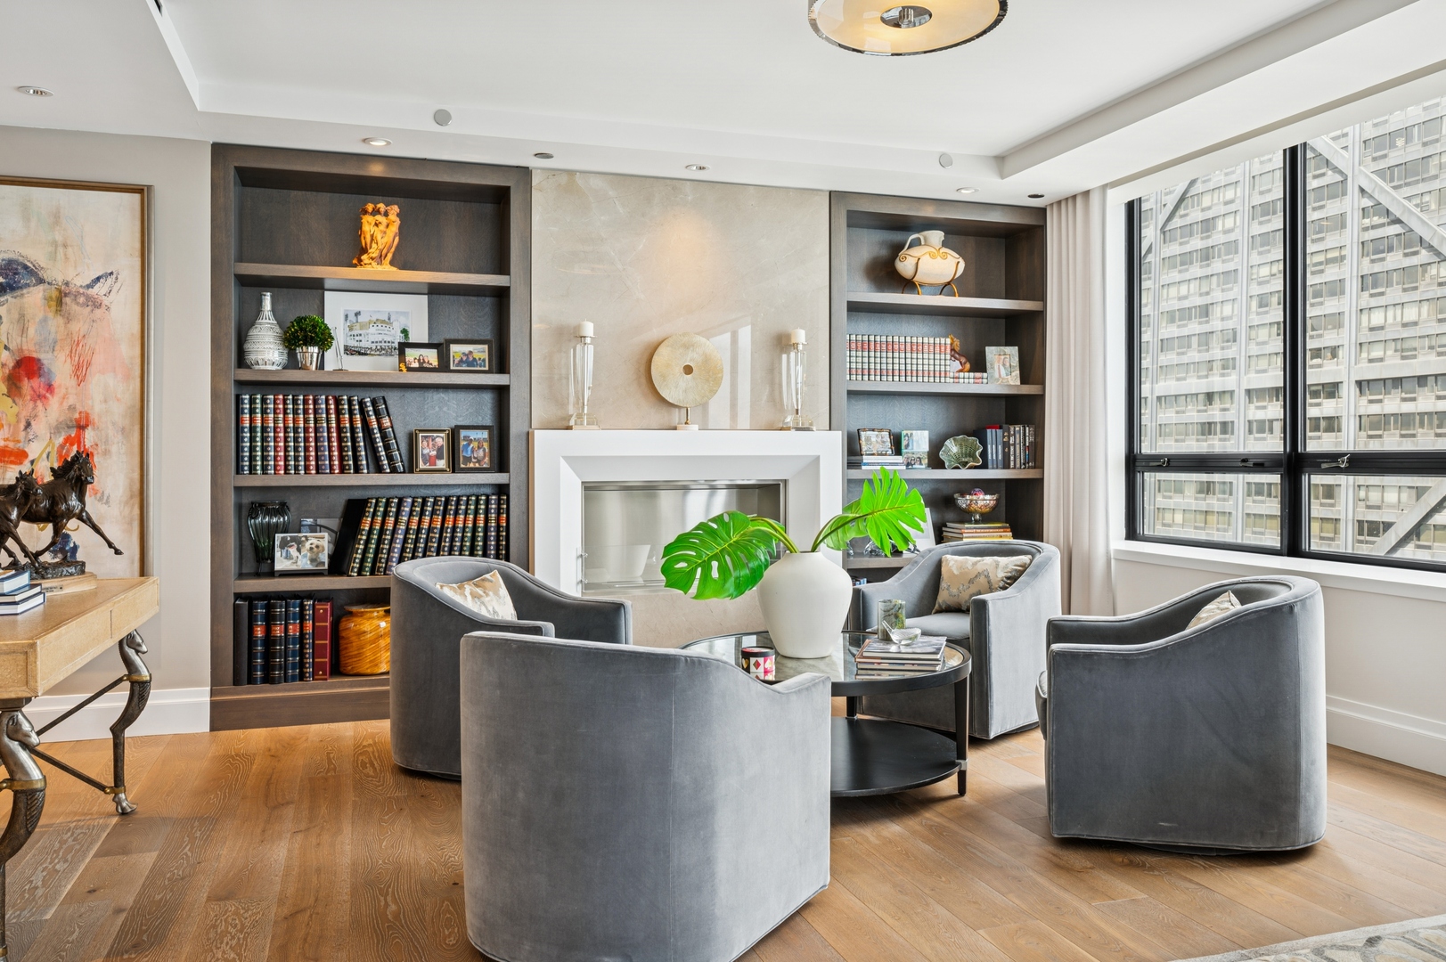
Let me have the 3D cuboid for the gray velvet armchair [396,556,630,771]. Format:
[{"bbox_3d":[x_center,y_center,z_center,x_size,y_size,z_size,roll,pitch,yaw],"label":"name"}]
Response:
[{"bbox_3d":[-0.854,0.705,4.055,0.785,0.755,0.710,0,0,17],"label":"gray velvet armchair"}]

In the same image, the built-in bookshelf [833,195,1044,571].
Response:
[{"bbox_3d":[1.087,-0.191,5.601,1.230,2.529,0.370,0,0,-16],"label":"built-in bookshelf"}]

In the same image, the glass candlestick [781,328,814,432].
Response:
[{"bbox_3d":[0.364,-0.493,5.088,0.128,0.500,0.128,0,0,-16],"label":"glass candlestick"}]

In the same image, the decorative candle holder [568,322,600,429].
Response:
[{"bbox_3d":[-0.637,-0.484,4.805,0.128,0.500,0.128,0,0,-16],"label":"decorative candle holder"}]

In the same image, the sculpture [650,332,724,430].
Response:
[{"bbox_3d":[-0.168,-0.468,4.938,0.352,0.462,0.090,0,0,-16],"label":"sculpture"}]

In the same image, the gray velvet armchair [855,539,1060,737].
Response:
[{"bbox_3d":[1.141,0.700,4.786,0.785,0.755,0.710,0,1,-44],"label":"gray velvet armchair"}]

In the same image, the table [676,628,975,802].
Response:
[{"bbox_3d":[0.374,0.857,3.832,1.040,0.455,1.040,0,0,0],"label":"table"}]

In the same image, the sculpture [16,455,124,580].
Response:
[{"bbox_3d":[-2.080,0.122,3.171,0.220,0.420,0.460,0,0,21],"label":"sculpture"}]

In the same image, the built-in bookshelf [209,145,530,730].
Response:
[{"bbox_3d":[-1.594,-0.186,4.843,1.347,2.528,0.370,0,0,-16],"label":"built-in bookshelf"}]

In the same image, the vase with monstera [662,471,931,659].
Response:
[{"bbox_3d":[0.257,0.290,3.805,0.940,0.685,0.480,0,0,0],"label":"vase with monstera"}]

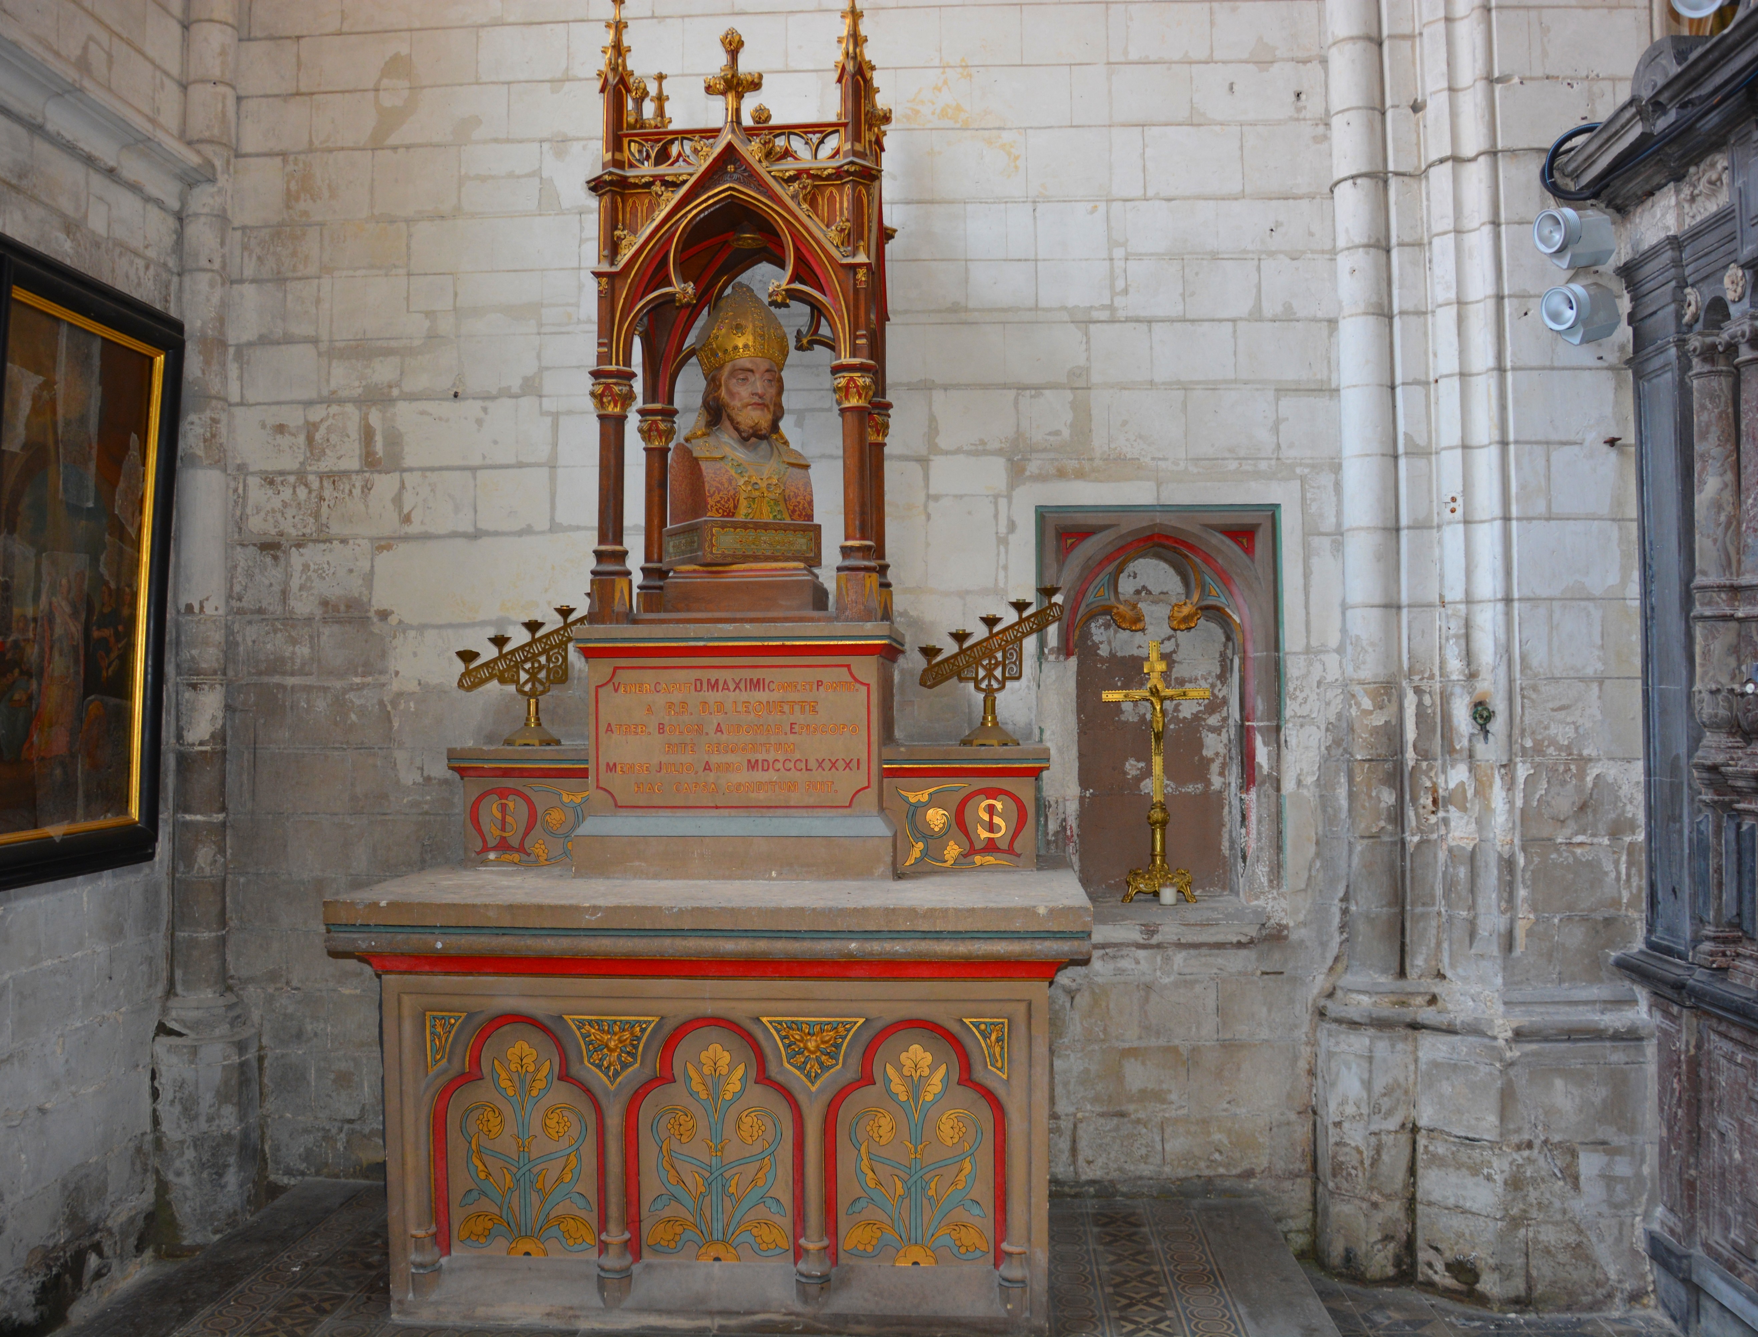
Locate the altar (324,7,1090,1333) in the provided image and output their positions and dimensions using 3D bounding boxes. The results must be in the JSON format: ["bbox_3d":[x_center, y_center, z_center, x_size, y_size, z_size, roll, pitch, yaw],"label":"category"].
[{"bbox_3d":[-0.377,-0.153,3.965,1.770,3.420,1.100,0,-2,3],"label":"altar"}]

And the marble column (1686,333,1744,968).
[{"bbox_3d":[2.058,-0.046,3.700,0.135,1.550,0.135,0,-2,3],"label":"marble column"}]

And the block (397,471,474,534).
[{"bbox_3d":[-1.346,-0.504,4.685,0.235,0.186,0.200,0,-2,3],"label":"block"}]

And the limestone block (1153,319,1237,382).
[{"bbox_3d":[0.942,-0.936,4.561,0.244,0.182,0.200,0,-2,3],"label":"limestone block"}]

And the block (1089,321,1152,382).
[{"bbox_3d":[0.726,-0.941,4.574,0.182,0.177,0.200,0,-2,3],"label":"block"}]

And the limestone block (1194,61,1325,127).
[{"bbox_3d":[1.138,-1.708,4.572,0.385,0.192,0.200,0,-2,3],"label":"limestone block"}]

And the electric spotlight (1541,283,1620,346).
[{"bbox_3d":[1.857,-0.937,3.980,0.175,0.140,0.130,-12,3,-23],"label":"electric spotlight"}]

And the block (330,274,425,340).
[{"bbox_3d":[-1.532,-1.103,4.713,0.295,0.197,0.200,0,-2,3],"label":"block"}]

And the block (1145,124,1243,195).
[{"bbox_3d":[0.946,-1.511,4.577,0.282,0.206,0.200,0,-2,3],"label":"block"}]

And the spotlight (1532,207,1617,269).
[{"bbox_3d":[1.841,-1.137,3.980,0.175,0.140,0.130,-14,4,-22],"label":"spotlight"}]

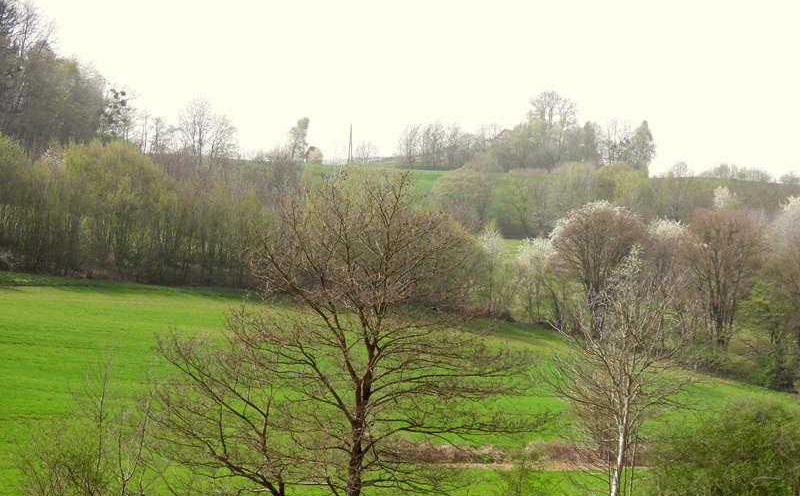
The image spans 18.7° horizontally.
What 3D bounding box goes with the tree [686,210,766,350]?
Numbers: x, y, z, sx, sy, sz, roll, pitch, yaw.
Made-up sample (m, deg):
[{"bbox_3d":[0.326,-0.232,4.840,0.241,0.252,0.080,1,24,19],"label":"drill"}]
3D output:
[{"bbox_3d":[26.237,2.371,195.000,6.429,11.090,6.429,0,-1,0],"label":"tree"}]

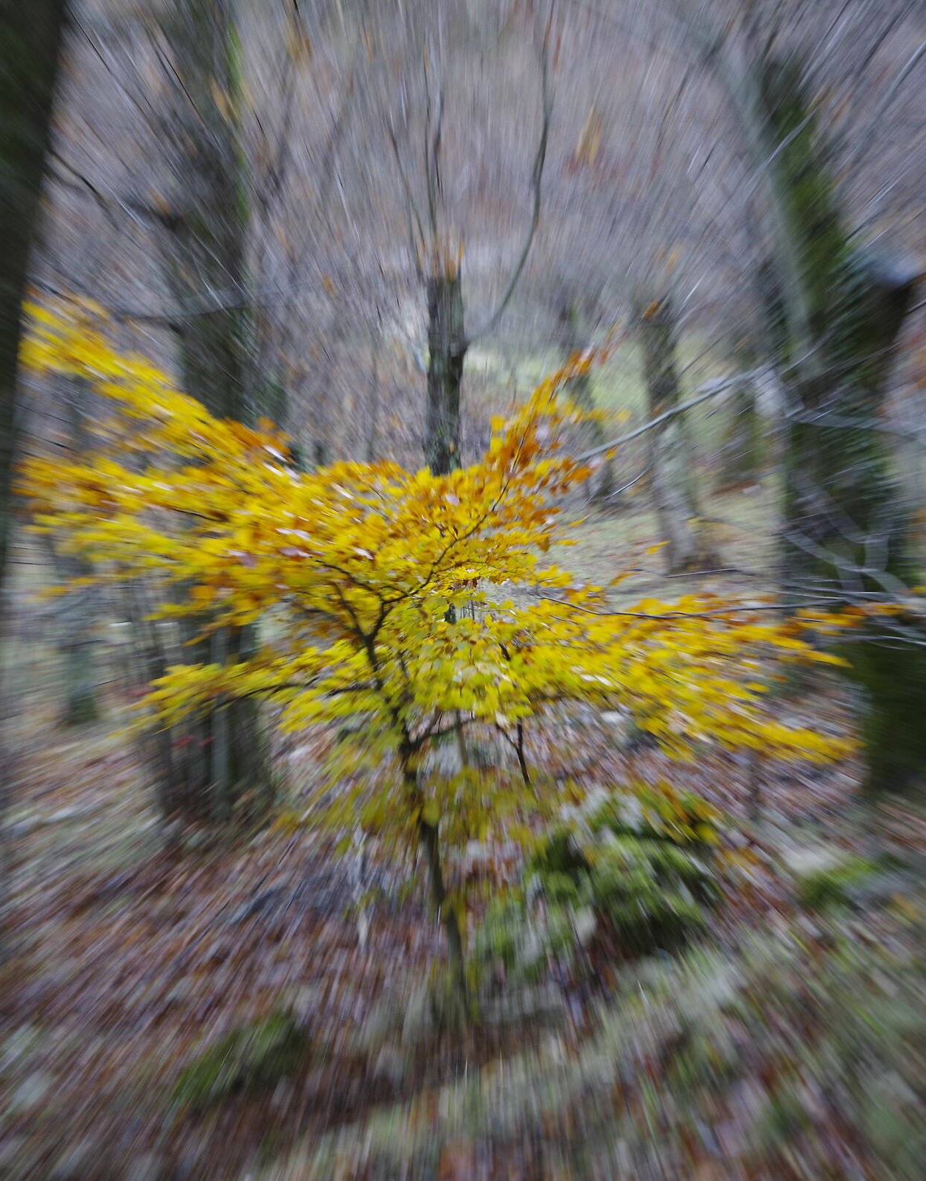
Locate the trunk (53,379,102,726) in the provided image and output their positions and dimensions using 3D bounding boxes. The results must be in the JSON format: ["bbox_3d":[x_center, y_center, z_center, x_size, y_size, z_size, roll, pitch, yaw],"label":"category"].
[{"bbox_3d":[-2.046,-0.223,19.000,0.200,1.920,0.200,-1,3,0],"label":"trunk"}]

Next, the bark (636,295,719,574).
[{"bbox_3d":[1.587,-1.148,26.500,0.470,2.042,0.388,-4,3,0],"label":"bark"}]

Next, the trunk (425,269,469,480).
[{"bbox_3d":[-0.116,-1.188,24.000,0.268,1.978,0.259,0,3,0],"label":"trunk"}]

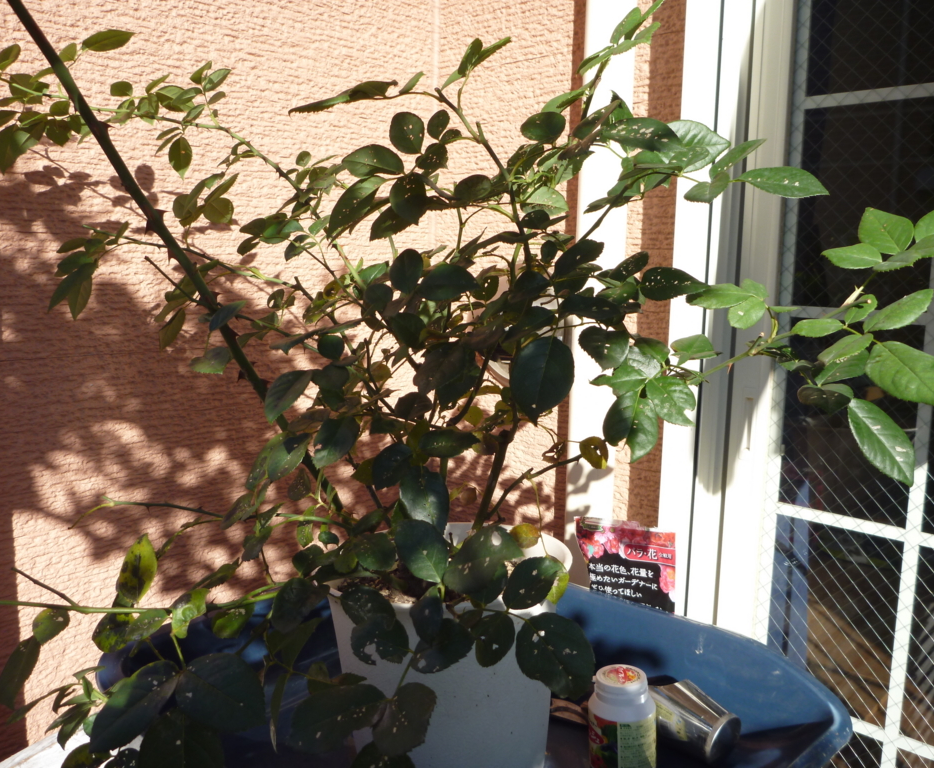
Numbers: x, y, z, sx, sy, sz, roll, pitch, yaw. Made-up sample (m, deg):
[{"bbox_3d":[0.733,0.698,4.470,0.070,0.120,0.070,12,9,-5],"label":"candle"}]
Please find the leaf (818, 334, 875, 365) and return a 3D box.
[{"bbox_3d":[0.344,-0.031,0.750,0.054,0.010,0.035,-28,43,-24],"label":"leaf"}]

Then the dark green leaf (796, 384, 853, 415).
[{"bbox_3d":[0.315,0.014,0.730,0.047,0.013,0.050,-12,24,23],"label":"dark green leaf"}]

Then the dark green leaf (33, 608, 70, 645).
[{"bbox_3d":[-0.395,0.228,0.780,0.031,0.034,0.010,27,-22,2],"label":"dark green leaf"}]

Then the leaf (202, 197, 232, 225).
[{"bbox_3d":[-0.283,-0.200,0.950,0.040,0.032,0.010,43,13,-12],"label":"leaf"}]

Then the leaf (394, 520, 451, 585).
[{"bbox_3d":[-0.038,0.148,0.742,0.041,0.012,0.069,-30,60,-23],"label":"leaf"}]

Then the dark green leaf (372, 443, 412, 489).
[{"bbox_3d":[-0.075,0.079,0.801,0.035,0.053,0.010,36,-23,10],"label":"dark green leaf"}]

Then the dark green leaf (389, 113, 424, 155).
[{"bbox_3d":[-0.058,-0.253,0.840,0.038,0.054,0.010,-27,-16,-8],"label":"dark green leaf"}]

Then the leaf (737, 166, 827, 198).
[{"bbox_3d":[0.280,-0.179,0.735,0.077,0.011,0.048,15,52,23],"label":"leaf"}]

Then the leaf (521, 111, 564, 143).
[{"bbox_3d":[0.075,-0.251,0.810,0.049,0.011,0.043,-16,59,-24],"label":"leaf"}]

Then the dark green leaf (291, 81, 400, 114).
[{"bbox_3d":[-0.115,-0.267,0.769,0.101,0.016,0.041,-18,38,-17],"label":"dark green leaf"}]

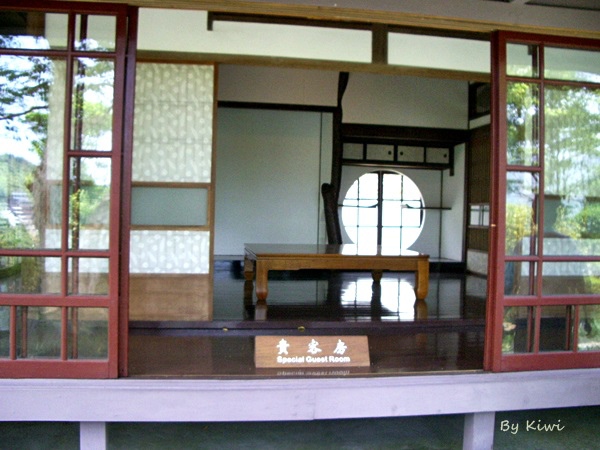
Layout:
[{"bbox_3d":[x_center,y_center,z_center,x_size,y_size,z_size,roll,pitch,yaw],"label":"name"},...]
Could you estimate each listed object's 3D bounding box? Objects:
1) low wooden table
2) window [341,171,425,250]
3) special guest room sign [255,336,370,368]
[{"bbox_3d":[0.258,0.433,5.938,1.507,0.387,1.546,1,1,-9],"label":"low wooden table"},{"bbox_3d":[1.168,-0.153,8.473,1.221,1.221,0.099,1,1,-9],"label":"window"},{"bbox_3d":[0.069,0.693,3.352,0.630,0.155,0.133,1,1,-9],"label":"special guest room sign"}]

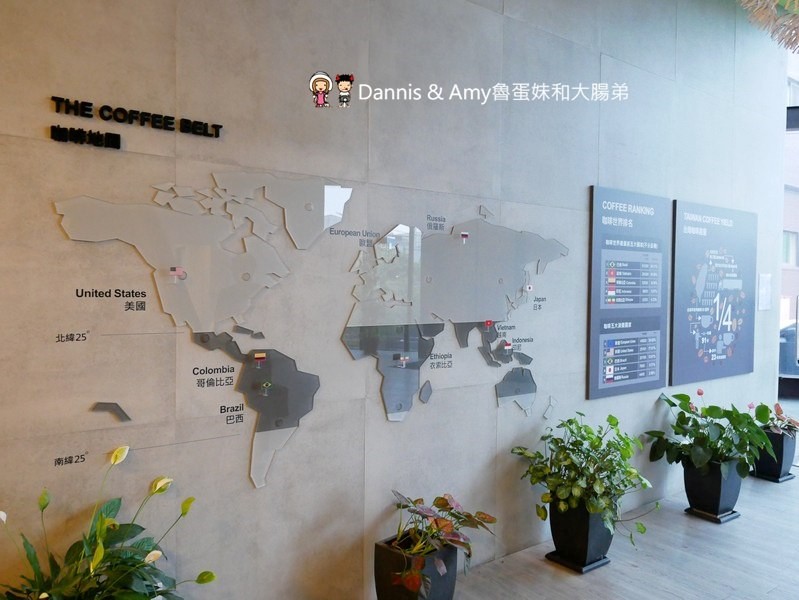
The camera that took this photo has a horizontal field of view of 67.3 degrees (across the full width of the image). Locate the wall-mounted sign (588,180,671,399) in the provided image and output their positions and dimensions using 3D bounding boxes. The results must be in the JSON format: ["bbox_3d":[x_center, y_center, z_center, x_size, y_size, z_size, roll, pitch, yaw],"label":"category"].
[{"bbox_3d":[1.492,-0.041,3.871,0.847,1.288,0.032,0,1,-36],"label":"wall-mounted sign"}]

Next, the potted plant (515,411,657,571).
[{"bbox_3d":[0.976,1.001,3.203,0.600,0.785,0.520,0,1,-36],"label":"potted plant"}]

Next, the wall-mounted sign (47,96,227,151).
[{"bbox_3d":[-0.906,-0.587,2.118,0.563,0.144,0.025,0,1,-36],"label":"wall-mounted sign"}]

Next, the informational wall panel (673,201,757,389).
[{"bbox_3d":[2.392,-0.050,4.525,1.218,1.288,0.032,0,1,-36],"label":"informational wall panel"}]

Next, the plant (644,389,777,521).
[{"bbox_3d":[2.041,0.988,3.903,0.700,0.800,0.580,0,1,-36],"label":"plant"}]

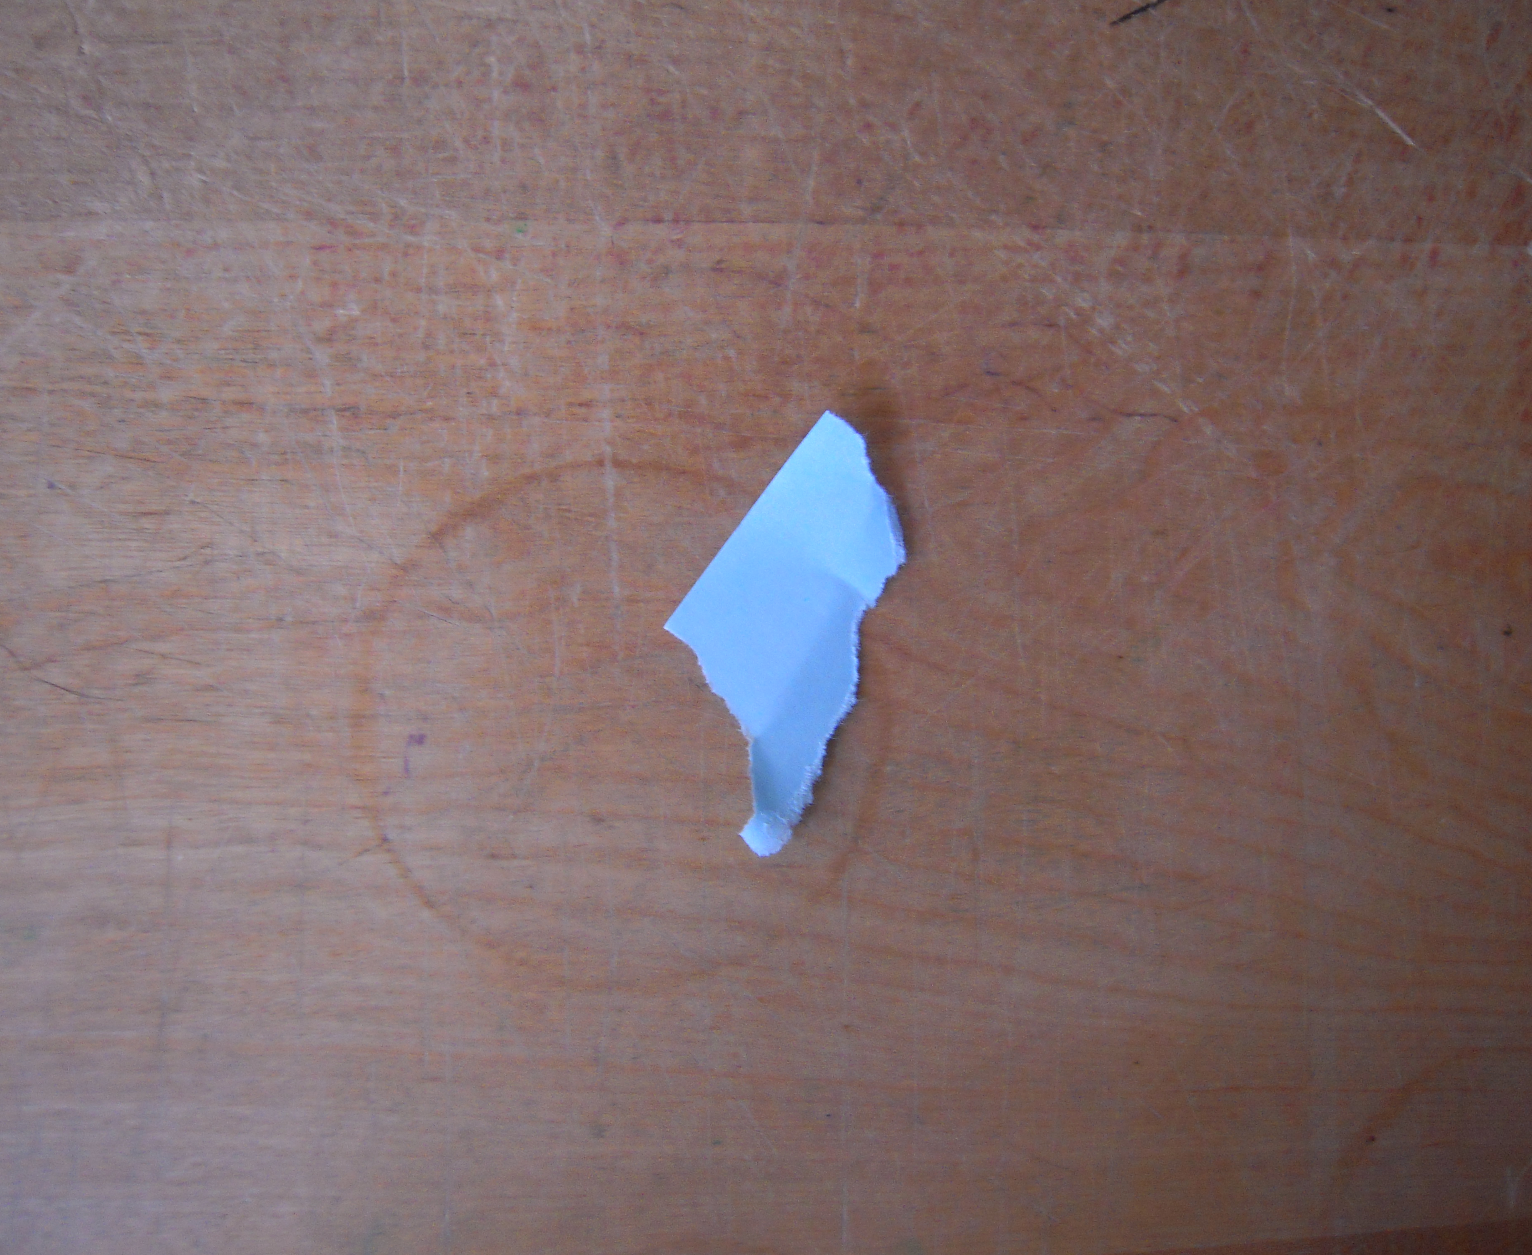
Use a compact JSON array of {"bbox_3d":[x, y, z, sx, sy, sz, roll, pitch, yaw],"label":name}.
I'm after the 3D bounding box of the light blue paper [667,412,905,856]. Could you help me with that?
[{"bbox_3d":[0.002,0.000,0.209,0.033,0.011,0.067,26,88,1],"label":"light blue paper"}]

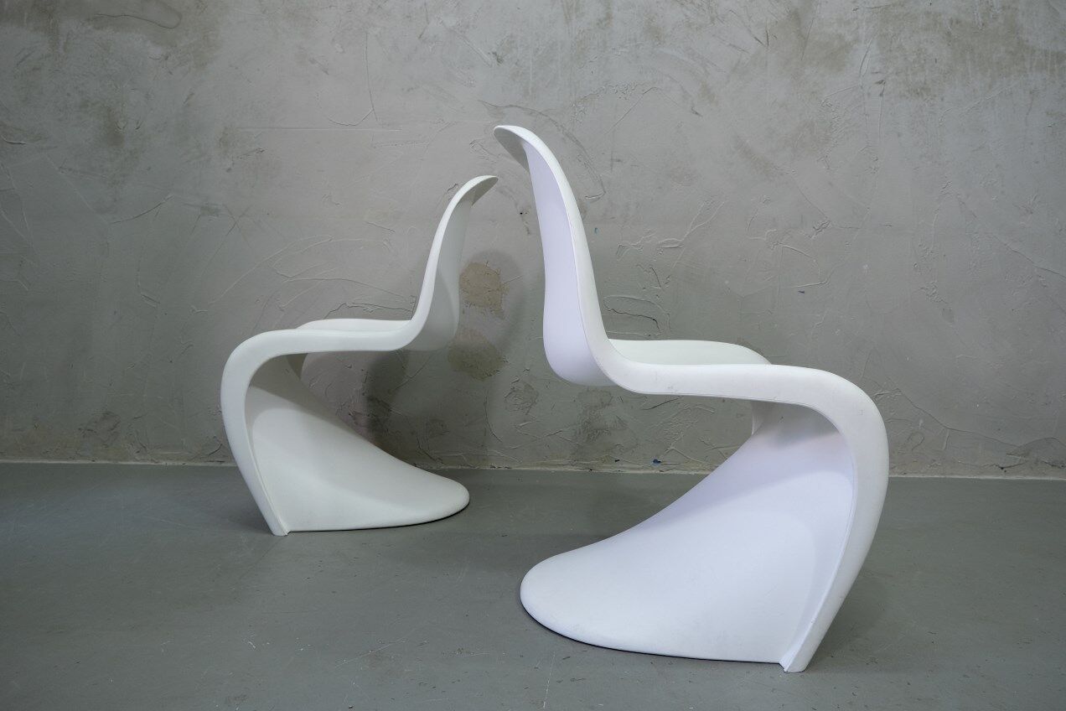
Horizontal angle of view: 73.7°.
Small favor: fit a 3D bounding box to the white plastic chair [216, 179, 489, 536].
[{"bbox_3d":[-0.417,-0.031,1.866,0.610,0.860,0.500,1,6,-4],"label":"white plastic chair"}]

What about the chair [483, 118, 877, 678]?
[{"bbox_3d":[0.238,0.039,1.305,0.610,0.860,0.500,1,6,0],"label":"chair"}]

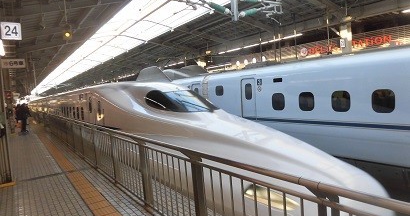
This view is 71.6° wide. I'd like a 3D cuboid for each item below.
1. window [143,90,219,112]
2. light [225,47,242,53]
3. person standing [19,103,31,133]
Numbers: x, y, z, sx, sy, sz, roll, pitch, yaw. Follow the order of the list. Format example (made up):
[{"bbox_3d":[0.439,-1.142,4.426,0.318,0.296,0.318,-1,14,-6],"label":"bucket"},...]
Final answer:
[{"bbox_3d":[-0.570,-0.149,7.988,1.600,0.680,1.800,-6,4,-34],"label":"window"},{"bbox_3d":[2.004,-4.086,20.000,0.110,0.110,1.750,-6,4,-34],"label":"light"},{"bbox_3d":[-10.028,0.544,15.800,0.480,1.650,0.500,-6,4,-34],"label":"person standing"}]

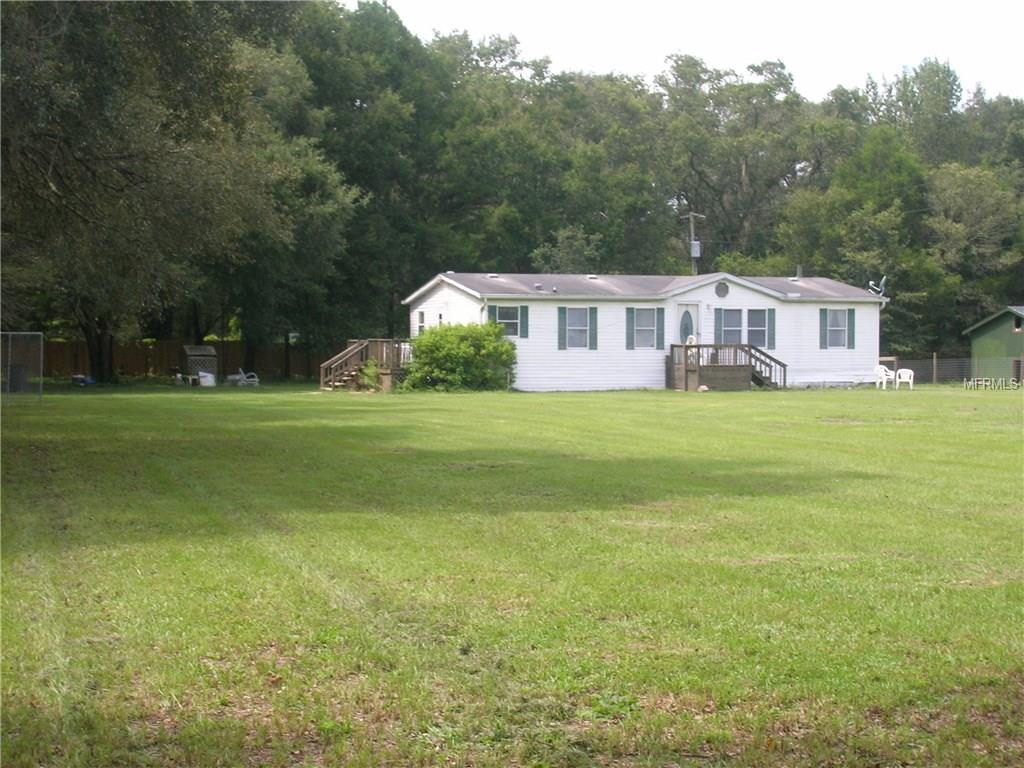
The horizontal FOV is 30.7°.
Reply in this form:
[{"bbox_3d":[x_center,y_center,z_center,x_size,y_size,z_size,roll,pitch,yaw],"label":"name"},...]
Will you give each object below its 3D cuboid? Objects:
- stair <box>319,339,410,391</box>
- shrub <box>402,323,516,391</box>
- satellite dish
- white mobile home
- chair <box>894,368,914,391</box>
[{"bbox_3d":[-3.861,-0.672,62.379,3.900,1.770,5.000,-1,1,-21],"label":"stair"},{"bbox_3d":[-1.671,-0.853,59.300,3.500,2.200,2.800,0,1,0],"label":"shrub"},{"bbox_3d":[12.866,-3.467,65.600,0.650,0.780,0.500,0,1,6],"label":"satellite dish"},{"bbox_3d":[4.585,-1.874,66.273,15.050,3.960,8.500,-1,1,-21],"label":"white mobile home"},{"bbox_3d":[12.911,-0.138,61.300,0.600,0.750,0.580,0,1,18],"label":"chair"}]

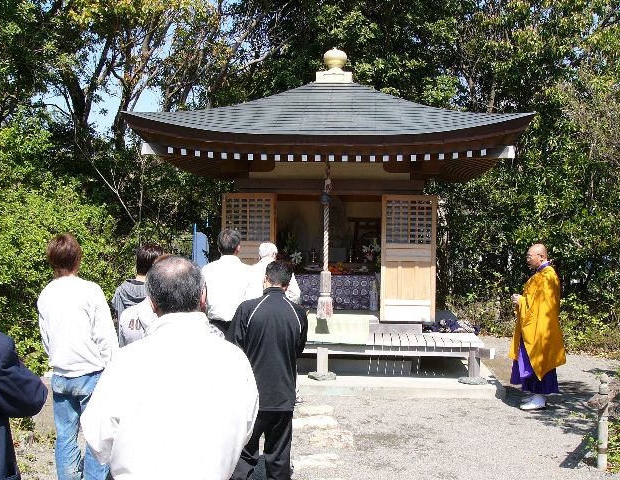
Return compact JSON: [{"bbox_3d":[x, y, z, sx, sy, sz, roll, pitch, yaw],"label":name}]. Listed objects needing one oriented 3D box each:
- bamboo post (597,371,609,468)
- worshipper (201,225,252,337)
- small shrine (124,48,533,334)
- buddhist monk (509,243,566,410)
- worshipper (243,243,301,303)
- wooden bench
[{"bbox_3d":[2.160,1.338,5.460,0.068,0.710,0.068,1,0,0],"label":"bamboo post"},{"bbox_3d":[-0.650,0.785,5.750,0.460,1.710,0.320,1,0,10],"label":"worshipper"},{"bbox_3d":[0.306,-0.520,9.850,4.300,4.100,4.300,1,0,5],"label":"small shrine"},{"bbox_3d":[2.335,0.874,7.600,0.550,1.660,0.520,1,0,7],"label":"buddhist monk"},{"bbox_3d":[-0.342,0.836,6.580,0.460,1.620,0.340,1,0,14],"label":"worshipper"},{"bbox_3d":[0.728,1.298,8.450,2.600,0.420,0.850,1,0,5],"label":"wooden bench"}]

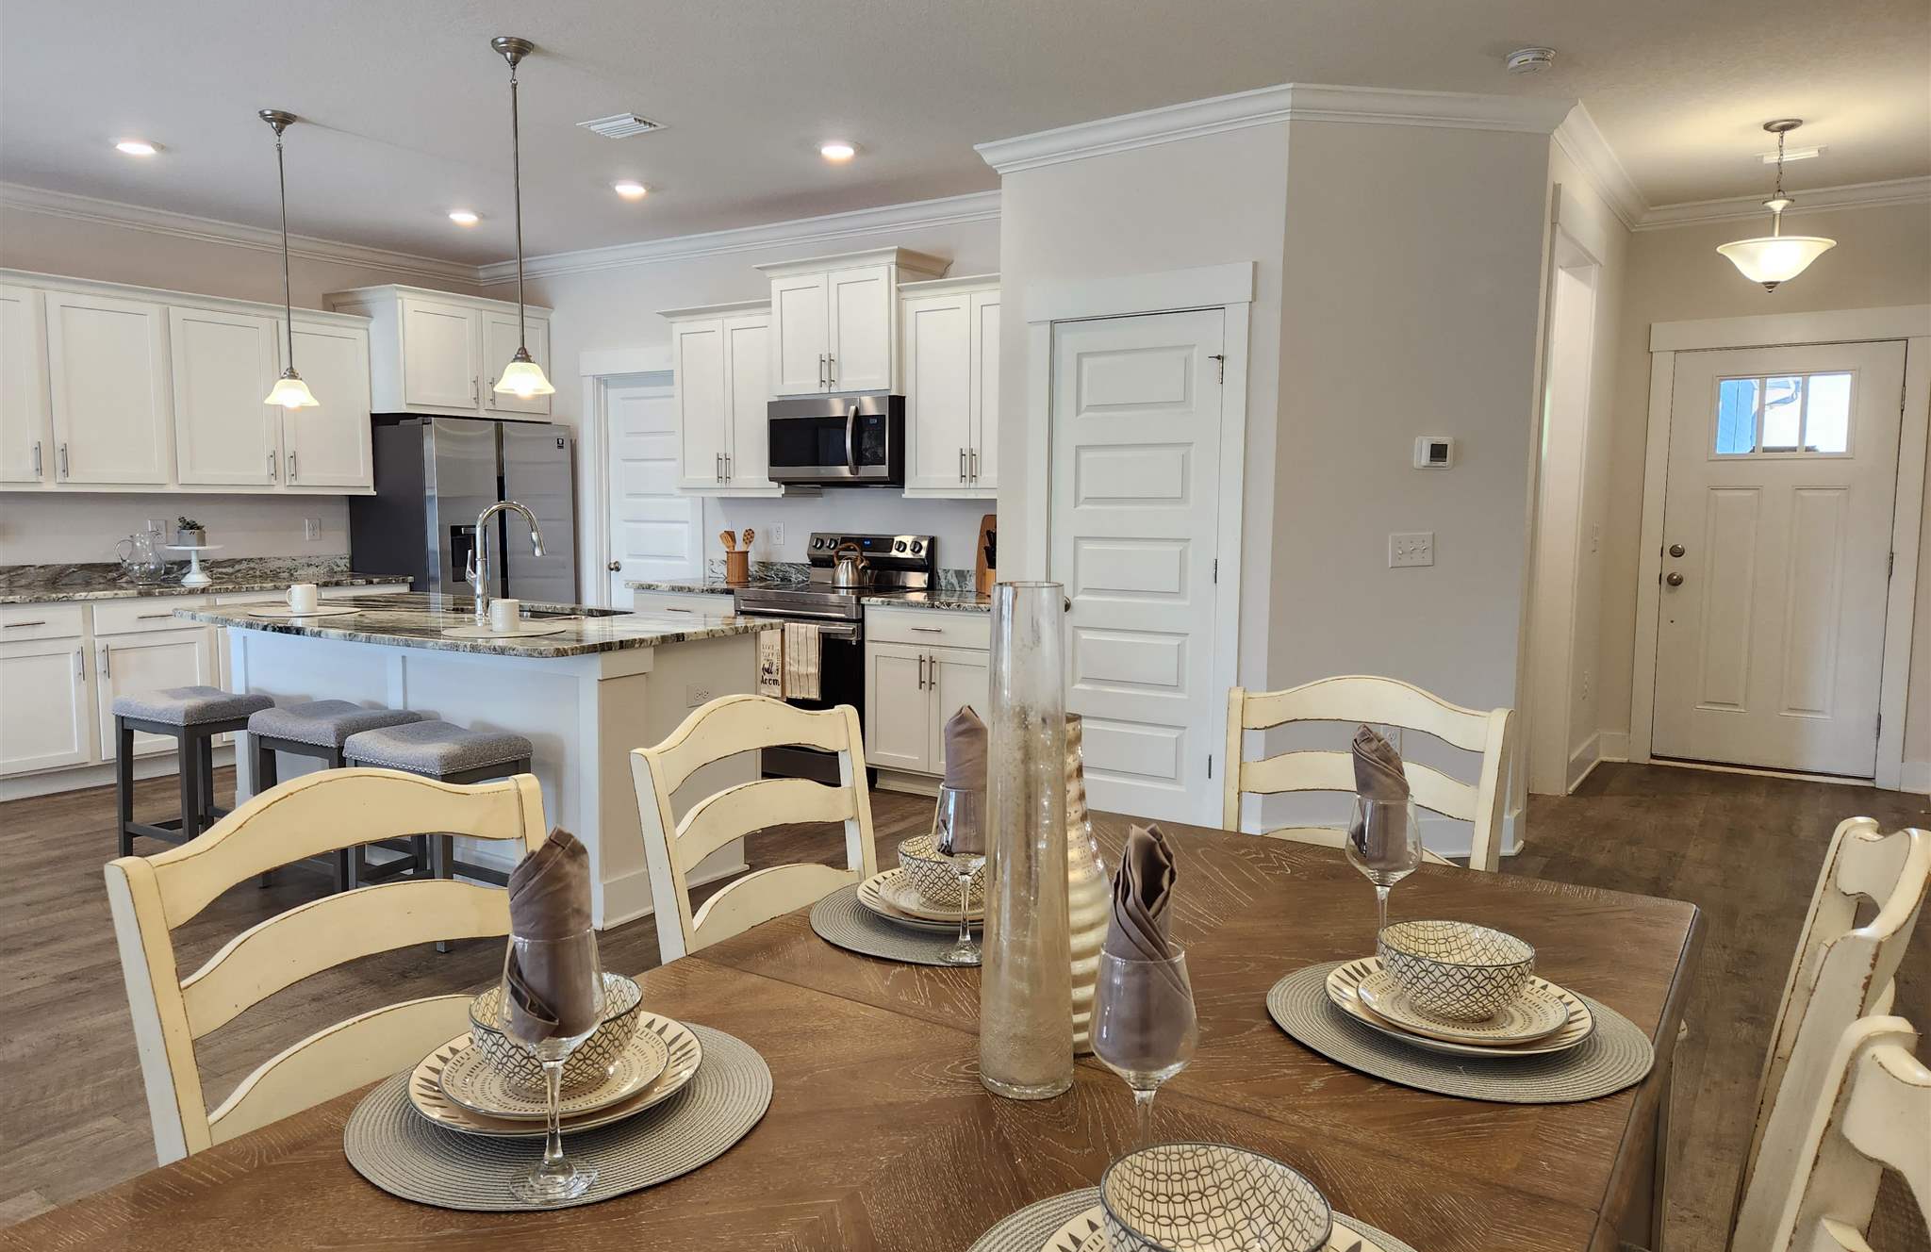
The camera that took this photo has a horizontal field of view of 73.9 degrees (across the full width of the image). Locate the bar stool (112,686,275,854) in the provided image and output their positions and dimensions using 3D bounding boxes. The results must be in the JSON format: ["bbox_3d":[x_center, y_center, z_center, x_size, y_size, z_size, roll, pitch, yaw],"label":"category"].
[{"bbox_3d":[-2.854,0.551,4.787,0.505,0.635,0.350,4,7,34],"label":"bar stool"}]

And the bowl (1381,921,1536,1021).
[{"bbox_3d":[0.517,0.369,1.359,0.152,0.069,0.152,0,6,0],"label":"bowl"}]

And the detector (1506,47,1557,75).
[{"bbox_3d":[1.809,-1.806,4.111,0.146,0.050,0.146,4,7,34],"label":"detector"}]

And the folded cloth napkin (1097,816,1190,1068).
[{"bbox_3d":[0.137,0.247,0.984,0.068,0.188,0.062,1,6,8],"label":"folded cloth napkin"}]

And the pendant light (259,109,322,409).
[{"bbox_3d":[-2.532,-1.352,4.780,0.210,1.065,0.210,4,7,33],"label":"pendant light"}]

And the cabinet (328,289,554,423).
[{"bbox_3d":[-3.022,-1.546,7.477,0.650,0.685,1.010,4,7,33],"label":"cabinet"}]

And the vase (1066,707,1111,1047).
[{"bbox_3d":[0.104,0.266,1.342,0.109,0.341,0.109,4,7,34],"label":"vase"}]

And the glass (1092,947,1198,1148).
[{"bbox_3d":[0.139,0.366,1.014,0.086,0.217,0.086,0,6,0],"label":"glass"}]

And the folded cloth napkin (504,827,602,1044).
[{"bbox_3d":[-0.338,0.254,1.051,0.074,0.183,0.072,4,7,33],"label":"folded cloth napkin"}]

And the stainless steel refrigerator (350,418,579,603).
[{"bbox_3d":[-2.935,-0.309,7.568,0.790,1.760,0.910,4,7,34],"label":"stainless steel refrigerator"}]

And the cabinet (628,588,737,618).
[{"bbox_3d":[-1.255,0.223,6.744,0.732,0.870,0.610,4,7,33],"label":"cabinet"}]

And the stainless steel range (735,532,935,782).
[{"bbox_3d":[-0.634,0.141,6.316,0.765,1.170,0.670,4,7,33],"label":"stainless steel range"}]

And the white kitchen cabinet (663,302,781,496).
[{"bbox_3d":[-1.189,-1.169,6.747,0.805,0.970,0.375,4,7,34],"label":"white kitchen cabinet"}]

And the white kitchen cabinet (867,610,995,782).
[{"bbox_3d":[0.012,0.286,5.883,0.690,0.820,0.615,4,7,34],"label":"white kitchen cabinet"}]

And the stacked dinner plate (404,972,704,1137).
[{"bbox_3d":[-0.389,0.406,1.237,0.272,0.090,0.272,0,6,0],"label":"stacked dinner plate"}]

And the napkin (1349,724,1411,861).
[{"bbox_3d":[0.495,0.207,1.535,0.066,0.170,0.060,1,6,10],"label":"napkin"}]

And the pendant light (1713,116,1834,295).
[{"bbox_3d":[3.074,-1.576,4.855,0.395,0.619,0.395,4,7,34],"label":"pendant light"}]

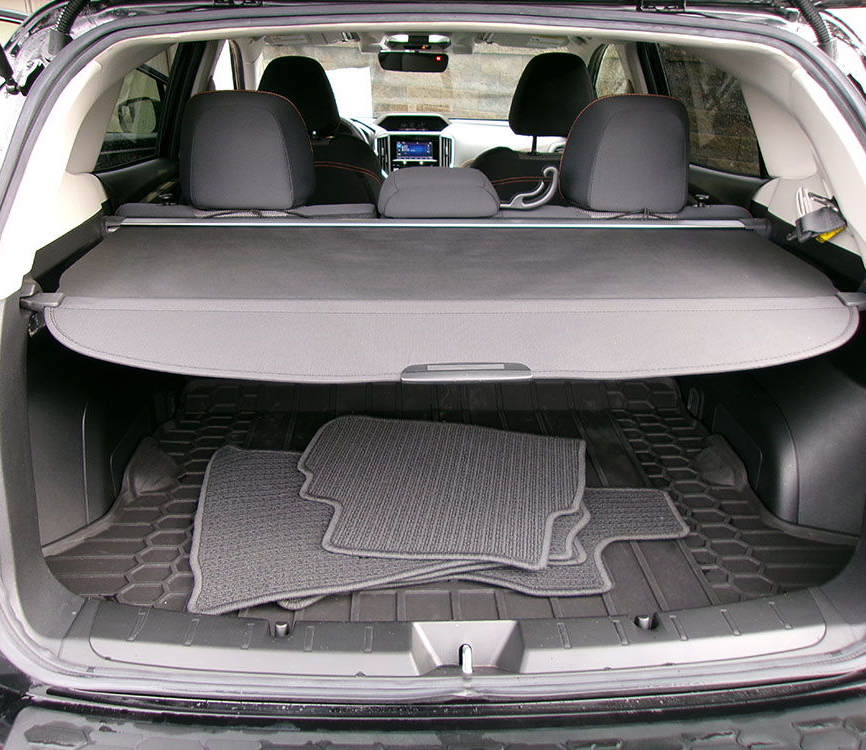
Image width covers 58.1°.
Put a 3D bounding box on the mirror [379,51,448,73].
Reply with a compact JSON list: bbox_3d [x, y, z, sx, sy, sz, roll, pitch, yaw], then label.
[{"bbox_3d":[-0.070,-1.129,2.810,0.250,0.075,0.045,7,33,12],"label":"mirror"}]

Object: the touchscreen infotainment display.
[{"bbox_3d":[-0.073,-0.896,3.100,0.150,0.077,0.020,-1,14,-3],"label":"touchscreen infotainment display"}]

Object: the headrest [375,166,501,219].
[{"bbox_3d":[0.010,-0.323,1.408,0.220,0.110,0.125,0,23,-2],"label":"headrest"}]

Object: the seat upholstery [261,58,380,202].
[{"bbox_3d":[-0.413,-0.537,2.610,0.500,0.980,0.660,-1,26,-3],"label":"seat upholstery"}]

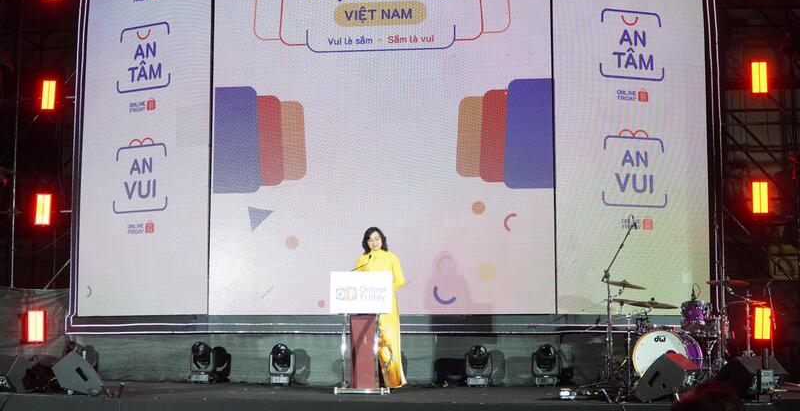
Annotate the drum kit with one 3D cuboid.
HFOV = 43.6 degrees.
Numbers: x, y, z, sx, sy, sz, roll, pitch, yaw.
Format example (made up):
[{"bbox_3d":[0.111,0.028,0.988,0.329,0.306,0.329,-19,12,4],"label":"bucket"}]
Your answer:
[{"bbox_3d":[2.863,1.298,10.168,1.500,1.140,1.150,-3,-8,27],"label":"drum kit"}]

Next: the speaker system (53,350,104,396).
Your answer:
[{"bbox_3d":[-3.007,1.539,9.233,0.420,0.400,0.580,3,-7,-25],"label":"speaker system"}]

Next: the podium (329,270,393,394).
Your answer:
[{"bbox_3d":[-0.380,1.224,9.724,0.590,1.160,0.420,-1,-7,6],"label":"podium"}]

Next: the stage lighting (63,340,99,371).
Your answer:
[{"bbox_3d":[-3.574,1.727,10.973,0.310,0.450,0.280,0,-7,-3],"label":"stage lighting"}]

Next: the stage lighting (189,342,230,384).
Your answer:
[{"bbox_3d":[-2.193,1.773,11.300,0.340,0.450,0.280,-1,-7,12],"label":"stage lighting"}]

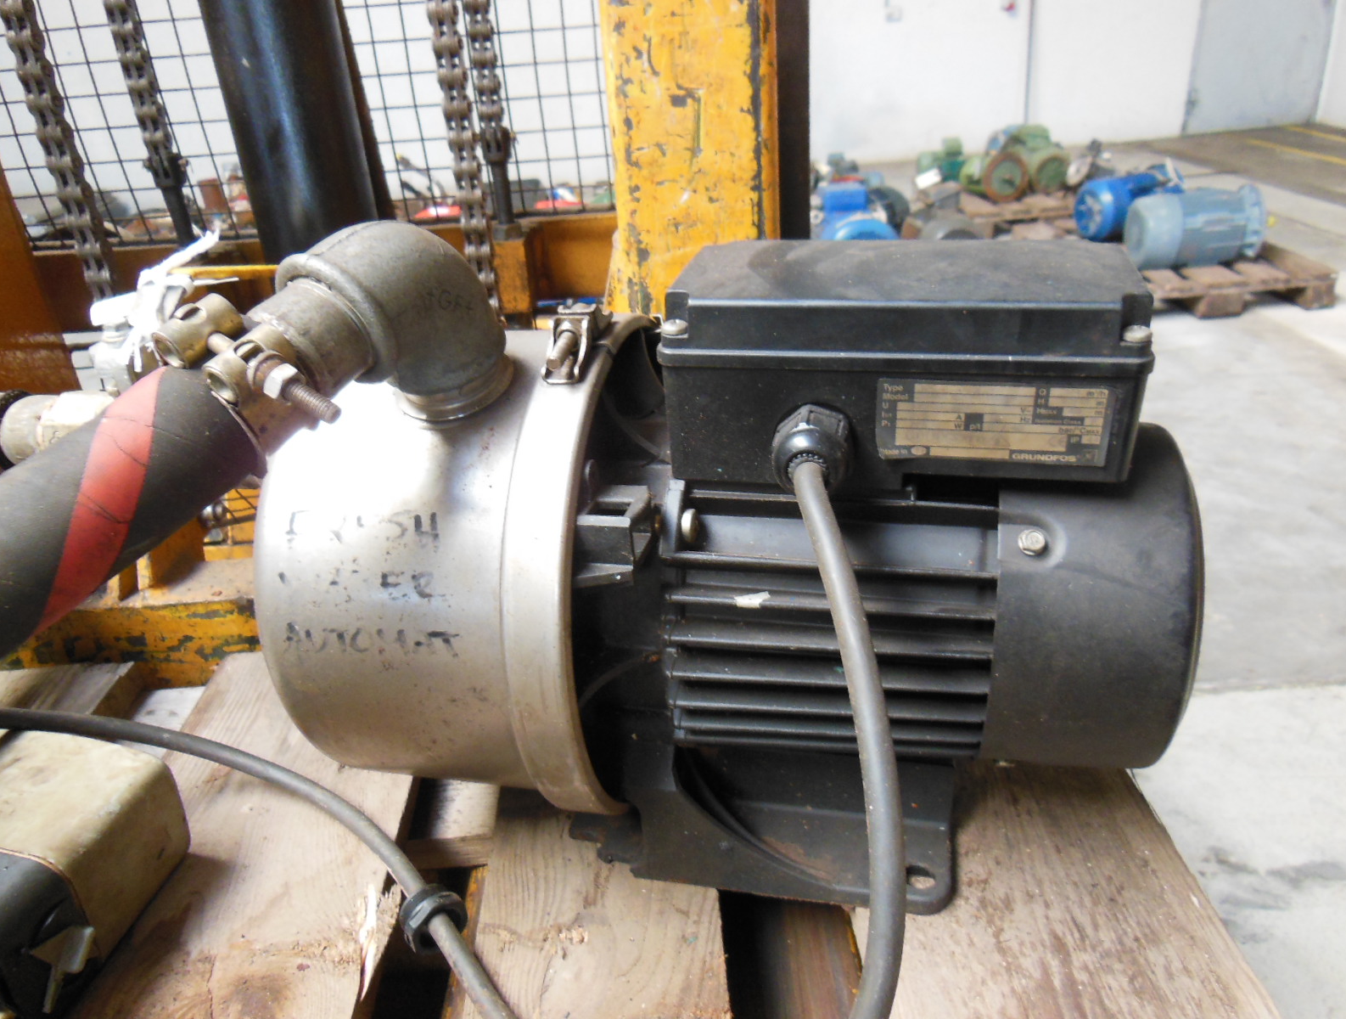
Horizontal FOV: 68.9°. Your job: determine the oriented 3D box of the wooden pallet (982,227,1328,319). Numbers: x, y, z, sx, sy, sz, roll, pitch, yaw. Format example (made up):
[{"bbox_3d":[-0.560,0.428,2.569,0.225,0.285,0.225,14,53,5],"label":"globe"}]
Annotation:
[{"bbox_3d":[1.908,-0.997,3.981,0.800,0.138,1.200,-4,26,2],"label":"wooden pallet"}]

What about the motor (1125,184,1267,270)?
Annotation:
[{"bbox_3d":[1.853,-1.008,3.538,0.410,0.288,0.288,-6,26,-1],"label":"motor"}]

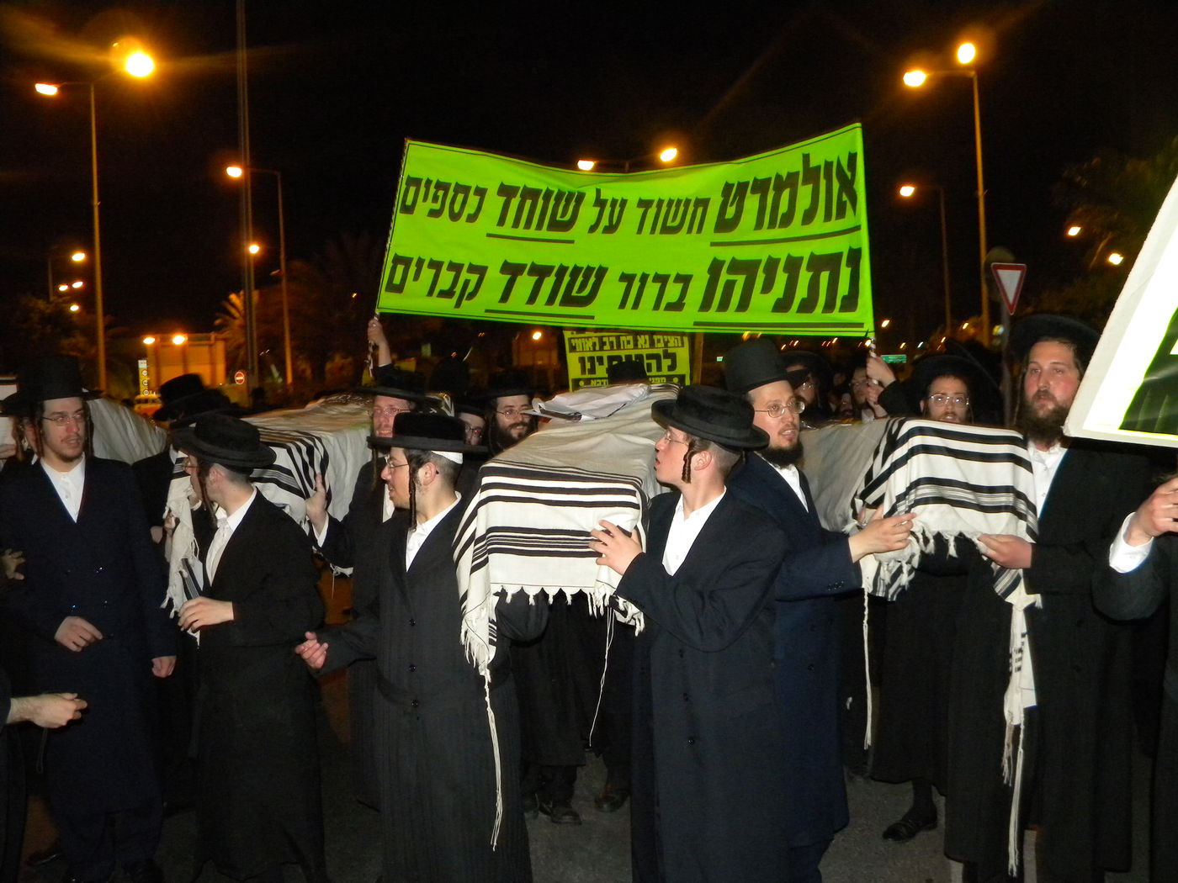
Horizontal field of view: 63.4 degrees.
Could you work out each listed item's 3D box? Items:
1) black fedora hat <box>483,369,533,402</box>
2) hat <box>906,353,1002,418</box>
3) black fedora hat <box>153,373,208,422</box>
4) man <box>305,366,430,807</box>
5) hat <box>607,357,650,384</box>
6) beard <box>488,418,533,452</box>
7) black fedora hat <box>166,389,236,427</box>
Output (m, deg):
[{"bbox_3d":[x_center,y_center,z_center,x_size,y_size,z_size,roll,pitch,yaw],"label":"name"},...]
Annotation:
[{"bbox_3d":[-0.344,-0.235,4.020,0.300,0.135,0.330,-6,0,-24],"label":"black fedora hat"},{"bbox_3d":[1.310,-0.200,3.420,0.330,0.140,0.350,-3,-17,1],"label":"hat"},{"bbox_3d":[-1.880,-0.215,4.400,0.330,0.130,0.300,-24,10,-27],"label":"black fedora hat"},{"bbox_3d":[-0.865,0.589,3.850,0.560,1.790,0.470,-1,2,21],"label":"man"},{"bbox_3d":[0.205,-0.369,5.000,0.290,0.130,0.330,-2,2,12],"label":"hat"},{"bbox_3d":[-0.319,-0.021,3.950,0.180,0.160,0.130,-5,2,-24],"label":"beard"},{"bbox_3d":[-1.702,-0.136,4.200,0.340,0.130,0.310,-16,8,-31],"label":"black fedora hat"}]

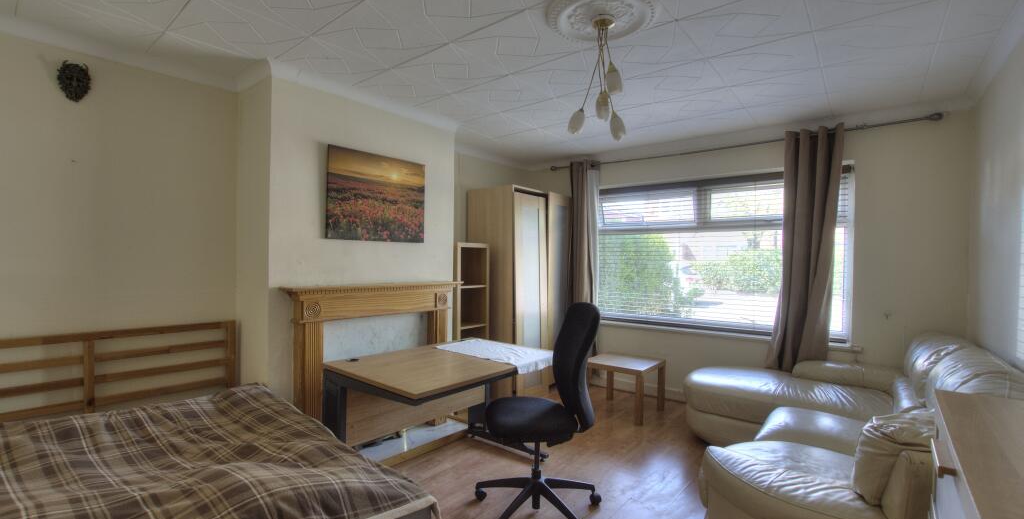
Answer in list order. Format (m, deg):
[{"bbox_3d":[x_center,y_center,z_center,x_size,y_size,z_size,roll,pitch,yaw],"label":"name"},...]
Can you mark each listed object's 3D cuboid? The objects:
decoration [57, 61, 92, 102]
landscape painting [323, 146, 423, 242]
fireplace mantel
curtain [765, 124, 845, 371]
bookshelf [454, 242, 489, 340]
[{"bbox_3d":[-2.279,-0.927,2.222,0.080,0.205,0.128,1,0,41],"label":"decoration"},{"bbox_3d":[-0.936,-0.429,3.021,0.030,0.602,0.770,1,0,41],"label":"landscape painting"},{"bbox_3d":[-0.894,0.720,2.975,0.200,1.090,1.307,1,0,41],"label":"fireplace mantel"},{"bbox_3d":[2.241,0.087,3.302,0.470,2.195,0.160,1,0,41],"label":"curtain"},{"bbox_3d":[-0.493,0.571,4.183,0.285,1.457,0.405,1,0,41],"label":"bookshelf"}]

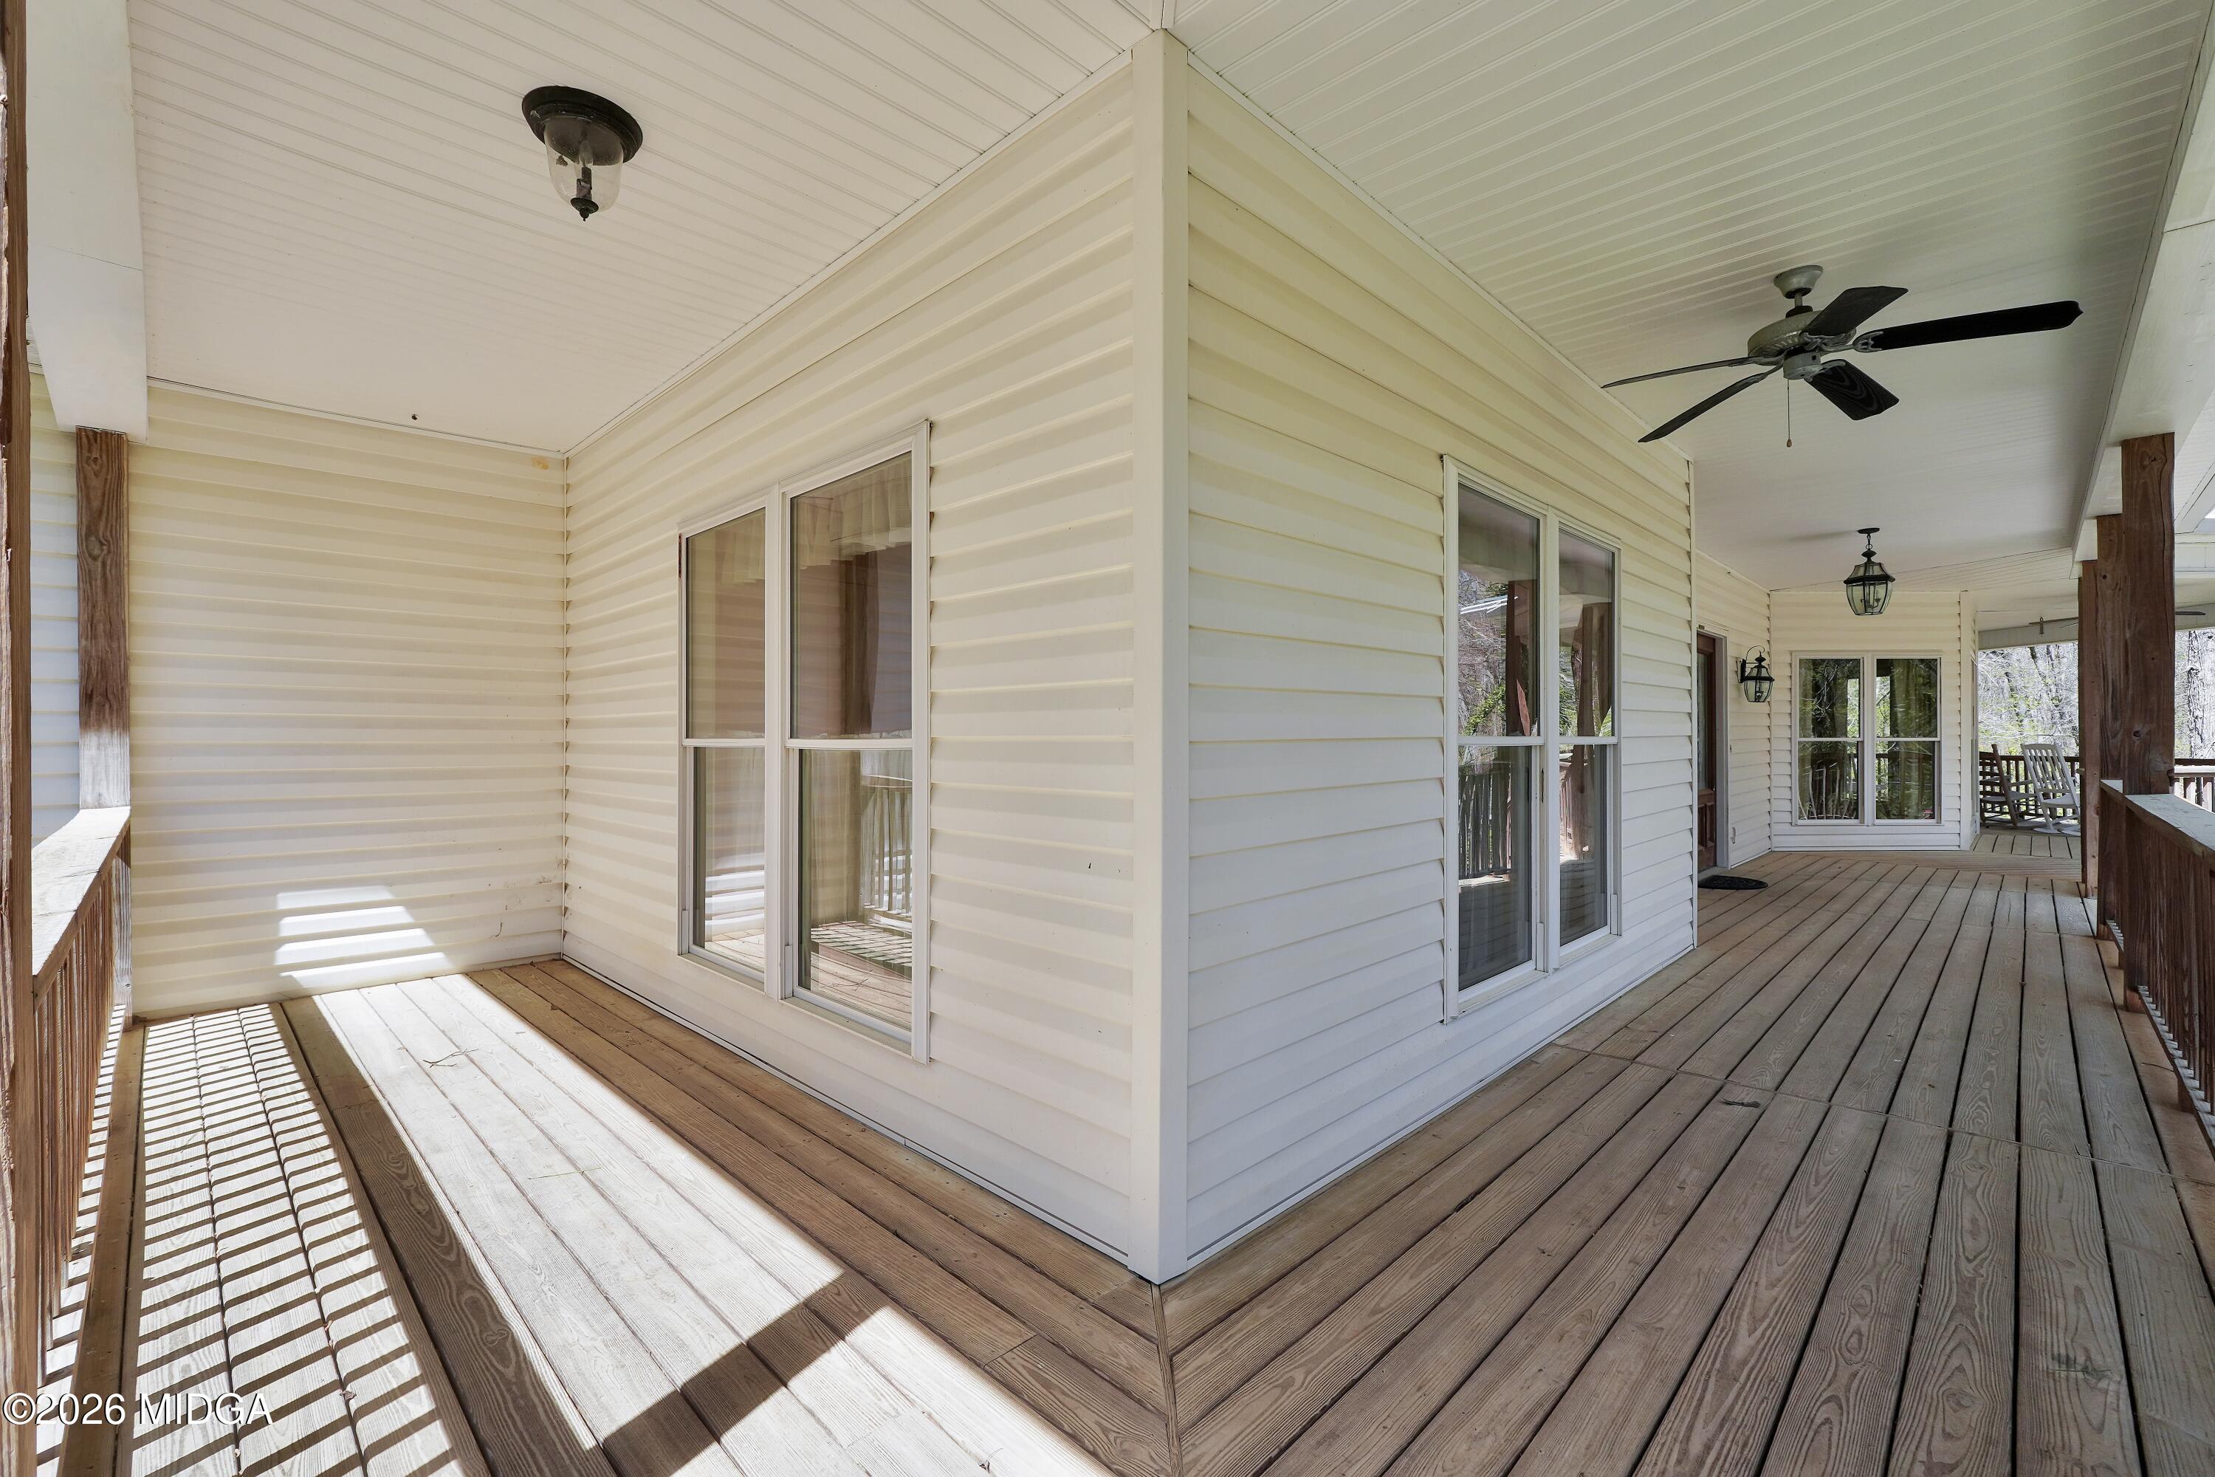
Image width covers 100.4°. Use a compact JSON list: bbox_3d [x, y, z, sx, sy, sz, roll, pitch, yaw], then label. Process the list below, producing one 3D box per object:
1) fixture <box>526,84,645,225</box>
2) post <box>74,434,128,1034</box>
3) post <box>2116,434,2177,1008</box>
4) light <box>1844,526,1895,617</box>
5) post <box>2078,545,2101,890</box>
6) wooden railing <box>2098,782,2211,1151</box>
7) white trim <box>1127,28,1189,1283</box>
[{"bbox_3d":[-1.312,-1.426,2.319,0.260,0.255,0.260,0,0,45],"label":"fixture"},{"bbox_3d":[-4.136,-0.036,3.811,0.140,2.474,0.140,0,0,45],"label":"post"},{"bbox_3d":[4.590,-0.061,4.068,0.143,2.514,0.140,0,0,45],"label":"post"},{"bbox_3d":[5.645,-1.224,6.842,0.286,0.633,0.286,0,0,45],"label":"light"},{"bbox_3d":[7.516,-0.059,7.010,0.140,2.529,0.140,0,0,45],"label":"post"},{"bbox_3d":[4.193,0.713,3.656,0.155,0.935,5.100,0,0,45],"label":"wooden railing"},{"bbox_3d":[0.113,-0.183,2.081,0.088,2.749,0.088,0,0,45],"label":"white trim"}]

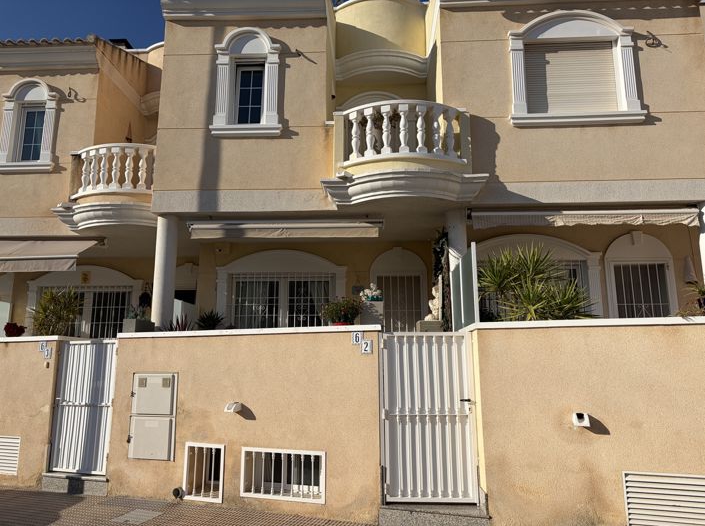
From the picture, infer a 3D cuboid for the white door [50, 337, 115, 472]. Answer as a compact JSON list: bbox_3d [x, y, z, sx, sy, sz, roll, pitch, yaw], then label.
[{"bbox_3d":[-3.580,1.908,7.098,0.970,1.707,0.058,-4,-11,20],"label":"white door"}]

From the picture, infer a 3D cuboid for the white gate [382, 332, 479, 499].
[{"bbox_3d":[0.822,1.629,5.672,0.974,1.764,0.070,-1,-11,3],"label":"white gate"}]

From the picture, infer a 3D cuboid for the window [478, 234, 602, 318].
[{"bbox_3d":[2.615,0.344,7.819,2.184,1.600,0.200,-1,-11,3],"label":"window"}]

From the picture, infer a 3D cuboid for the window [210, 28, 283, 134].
[{"bbox_3d":[-1.560,-2.669,7.861,1.043,1.765,0.220,-1,-11,3],"label":"window"}]

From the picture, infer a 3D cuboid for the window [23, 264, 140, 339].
[{"bbox_3d":[-5.141,0.857,10.172,2.271,1.600,0.200,-1,-11,3],"label":"window"}]

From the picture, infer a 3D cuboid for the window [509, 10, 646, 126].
[{"bbox_3d":[3.352,-2.983,8.010,1.939,1.863,0.194,-1,-10,3],"label":"window"}]

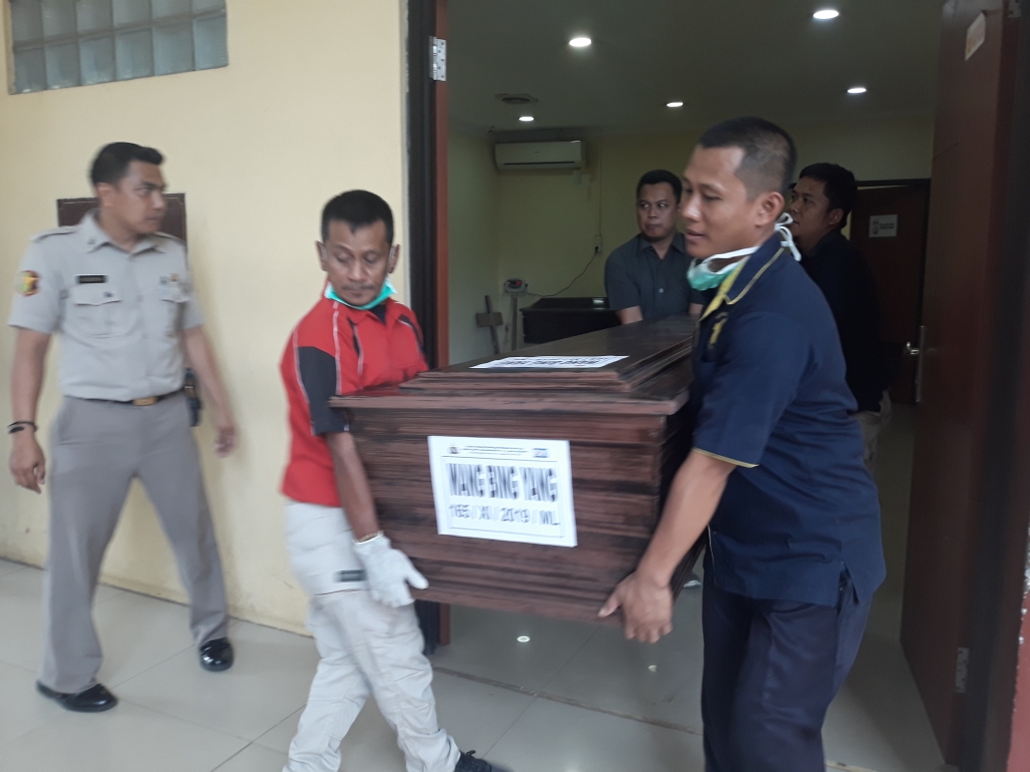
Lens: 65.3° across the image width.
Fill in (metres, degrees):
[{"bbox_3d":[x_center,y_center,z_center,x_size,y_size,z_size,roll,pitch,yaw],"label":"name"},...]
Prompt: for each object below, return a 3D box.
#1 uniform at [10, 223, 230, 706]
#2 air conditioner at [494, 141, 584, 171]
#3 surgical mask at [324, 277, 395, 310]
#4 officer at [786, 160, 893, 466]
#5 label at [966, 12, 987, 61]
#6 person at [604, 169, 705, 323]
[{"bbox_3d":[-1.122,0.204,2.390,0.570,1.430,0.360,-7,11,-43],"label":"uniform"},{"bbox_3d":[0.260,-2.490,8.707,0.980,0.290,0.210,4,9,25],"label":"air conditioner"},{"bbox_3d":[-0.321,-0.192,1.670,0.150,0.070,0.090,-1,8,-10],"label":"surgical mask"},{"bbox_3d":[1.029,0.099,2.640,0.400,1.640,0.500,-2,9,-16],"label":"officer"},{"bbox_3d":[1.246,-0.944,2.170,0.004,0.090,0.200,3,9,17],"label":"label"},{"bbox_3d":[0.550,0.019,3.094,0.510,1.660,0.380,3,9,14],"label":"person"}]

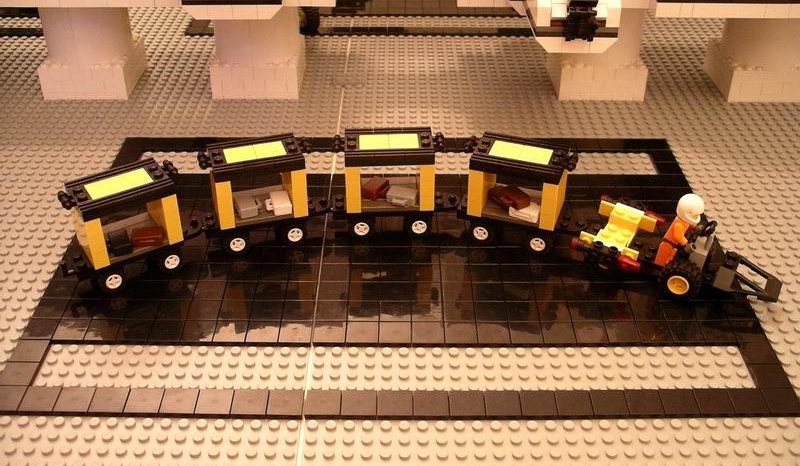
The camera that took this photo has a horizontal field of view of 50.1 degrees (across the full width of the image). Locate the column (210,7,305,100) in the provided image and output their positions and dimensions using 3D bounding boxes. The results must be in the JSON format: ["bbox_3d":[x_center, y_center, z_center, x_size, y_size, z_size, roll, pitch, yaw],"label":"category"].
[{"bbox_3d":[-0.108,-0.153,0.649,0.064,0.082,0.064,0,35,0],"label":"column"}]

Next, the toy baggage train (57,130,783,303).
[{"bbox_3d":[0.011,-0.011,0.460,0.378,0.057,0.091,0,35,0],"label":"toy baggage train"}]

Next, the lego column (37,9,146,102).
[{"bbox_3d":[-0.236,-0.153,0.649,0.064,0.082,0.064,0,35,0],"label":"lego column"}]

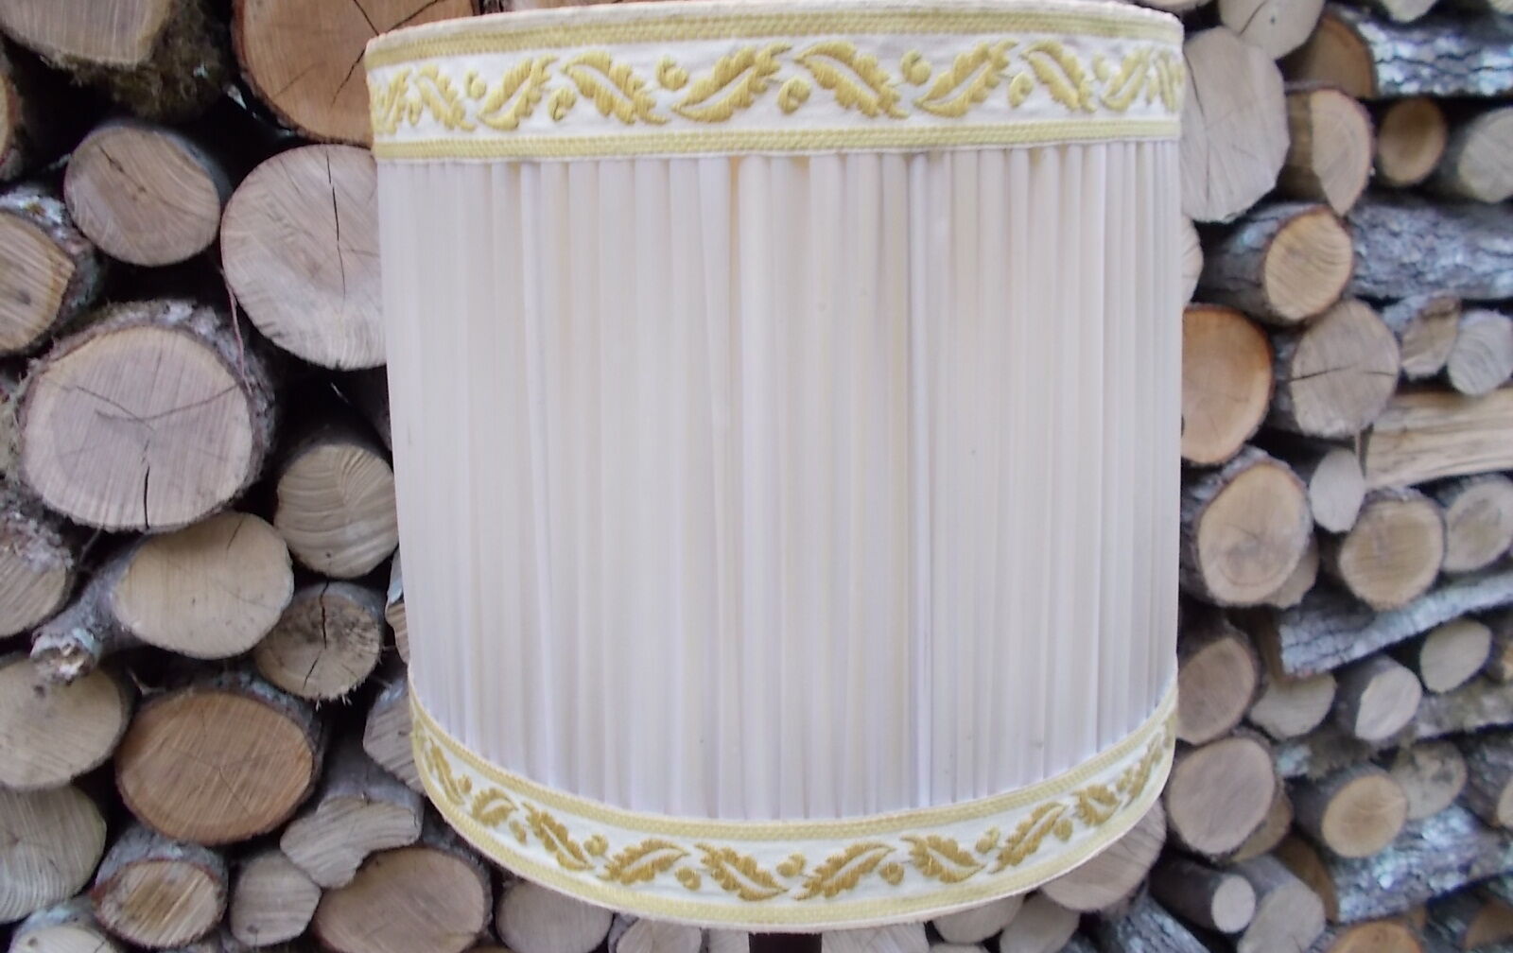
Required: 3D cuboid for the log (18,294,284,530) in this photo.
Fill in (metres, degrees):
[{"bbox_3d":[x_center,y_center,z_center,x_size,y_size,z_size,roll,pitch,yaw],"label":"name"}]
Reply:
[{"bbox_3d":[-0.496,-0.076,0.987,0.165,0.162,0.340,-6,16,-15],"label":"log"}]

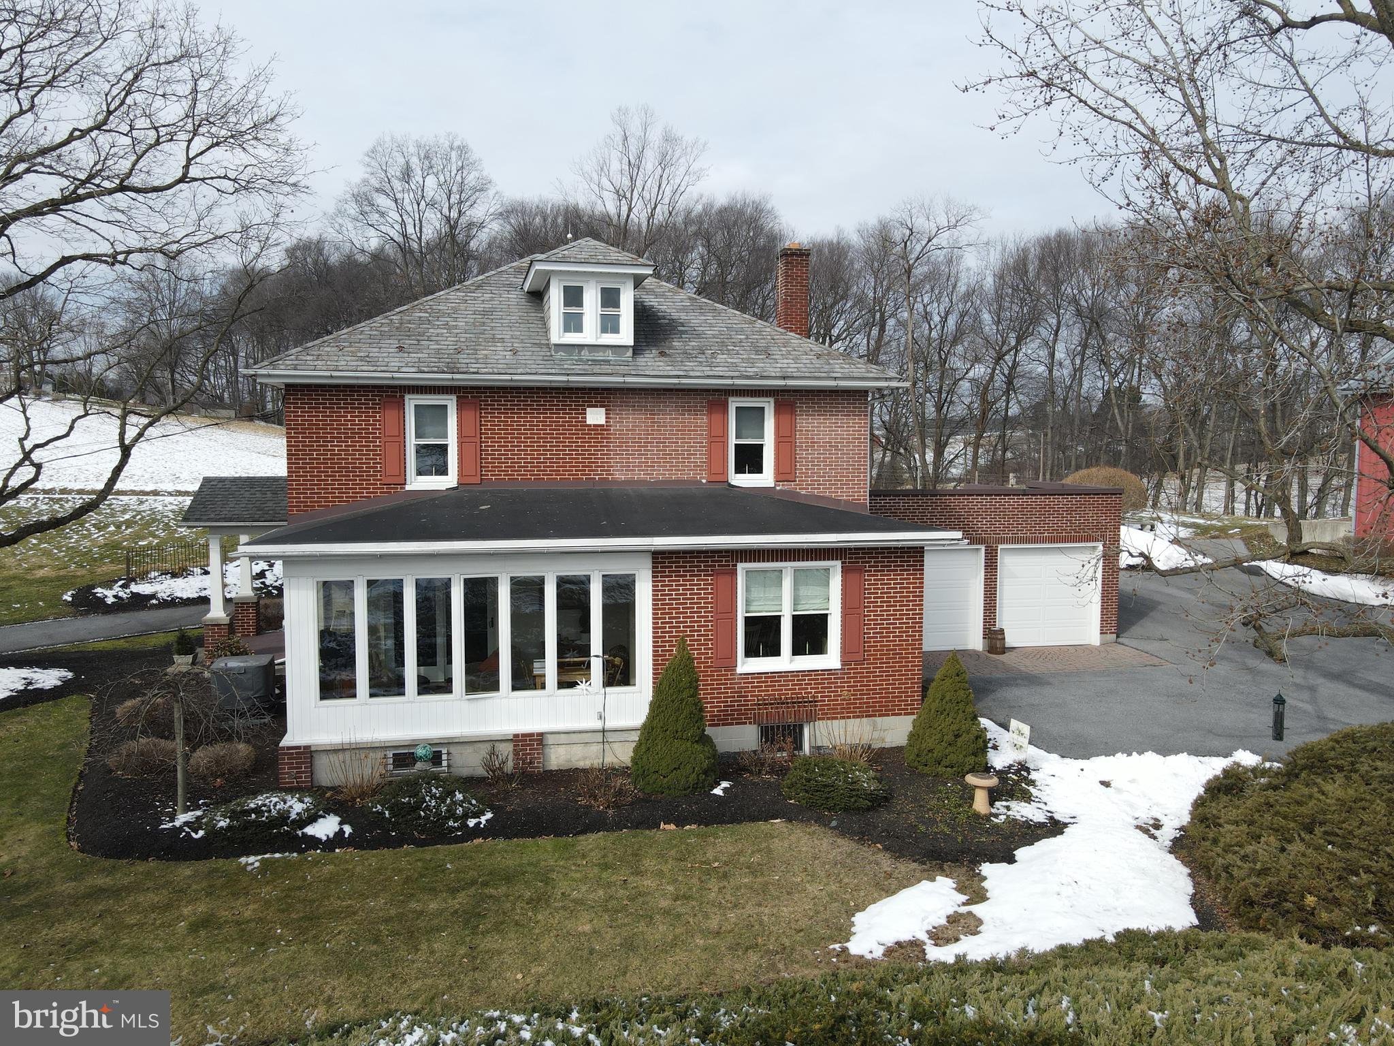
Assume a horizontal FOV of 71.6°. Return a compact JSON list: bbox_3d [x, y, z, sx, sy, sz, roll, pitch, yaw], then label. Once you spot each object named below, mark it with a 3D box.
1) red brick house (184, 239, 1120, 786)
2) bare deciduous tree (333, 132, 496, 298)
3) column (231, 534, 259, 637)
[{"bbox_3d":[-0.227,-1.531,20.171,19.030,9.020,13.200,-1,5,-11],"label":"red brick house"},{"bbox_3d":[-20.971,-17.889,72.000,12.200,22.300,12.200,-1,5,-11],"label":"bare deciduous tree"},{"bbox_3d":[-9.620,1.216,20.622,0.480,2.380,0.480,-1,5,-11],"label":"column"}]

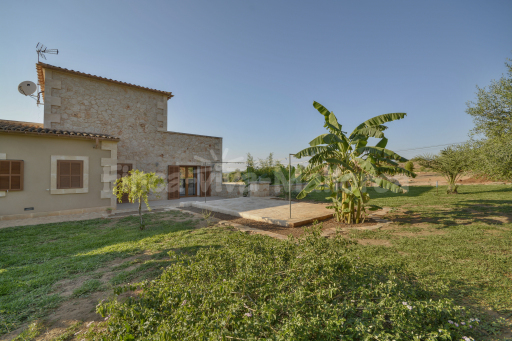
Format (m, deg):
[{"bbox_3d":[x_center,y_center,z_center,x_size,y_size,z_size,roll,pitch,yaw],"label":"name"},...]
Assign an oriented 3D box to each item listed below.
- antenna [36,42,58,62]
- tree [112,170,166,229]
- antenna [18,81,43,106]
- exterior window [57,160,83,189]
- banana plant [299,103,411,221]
[{"bbox_3d":[-10.600,-6.000,10.850,1.100,0.950,0.500,0,-1,-1],"label":"antenna"},{"bbox_3d":[-3.740,0.950,6.800,1.500,1.900,1.400,0,-1,0],"label":"tree"},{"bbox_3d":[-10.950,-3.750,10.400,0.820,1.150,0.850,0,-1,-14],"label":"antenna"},{"bbox_3d":[-7.600,0.180,8.750,0.830,1.160,0.050,0,-1,-41],"label":"exterior window"},{"bbox_3d":[3.450,-0.290,7.400,3.900,4.250,3.600,0,-1,0],"label":"banana plant"}]

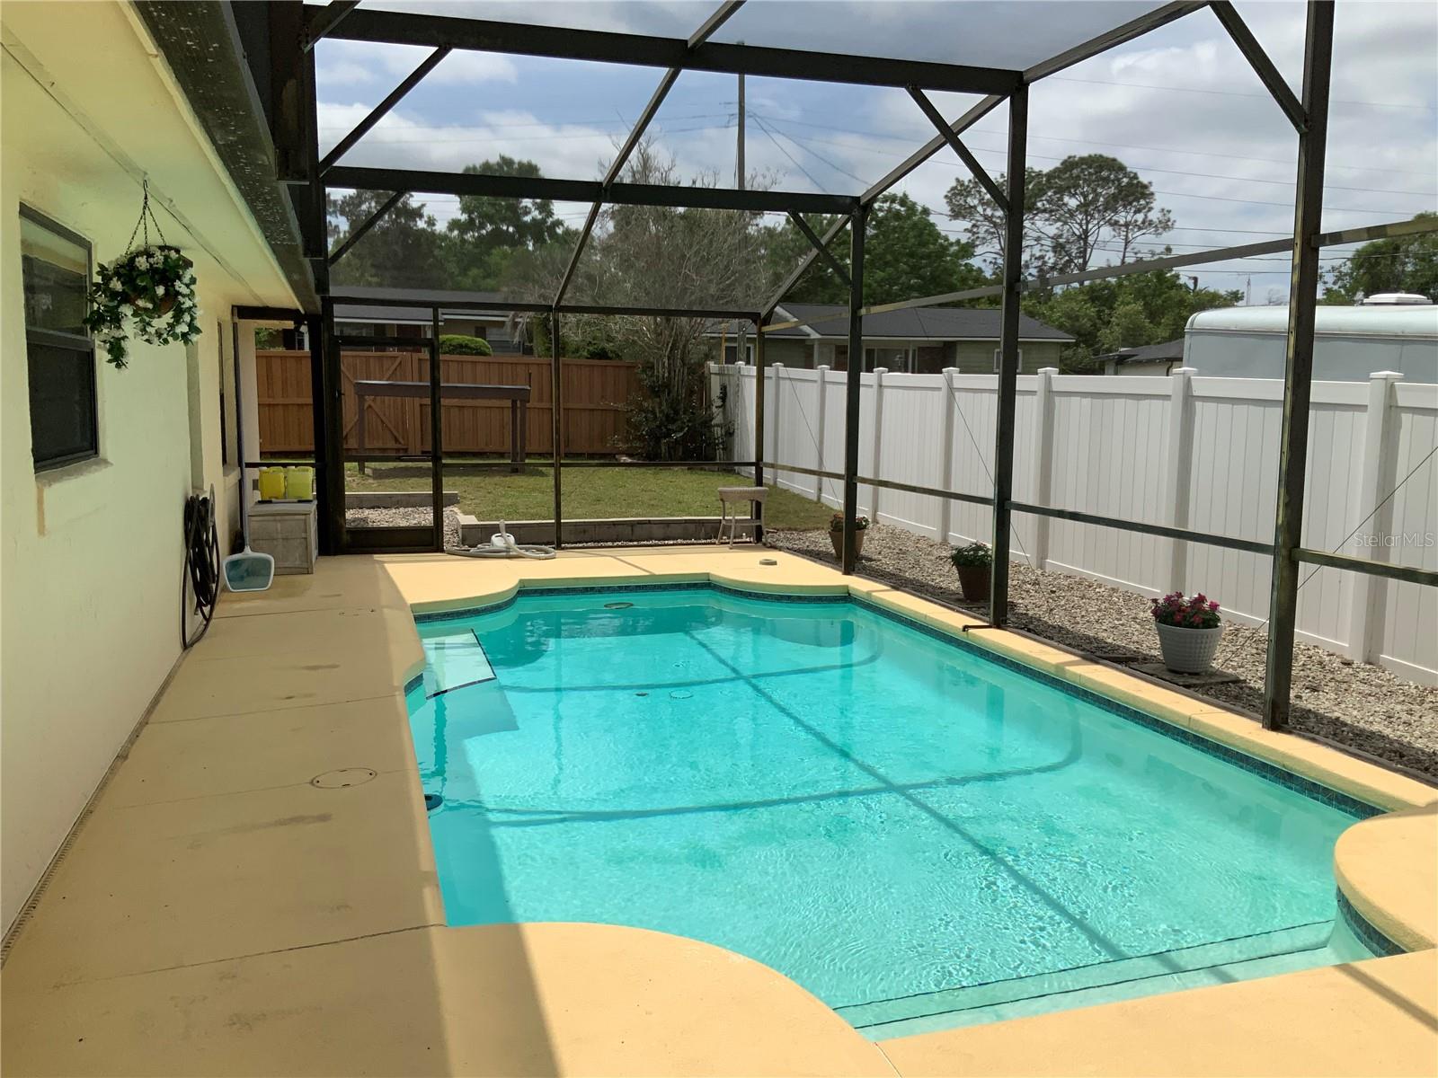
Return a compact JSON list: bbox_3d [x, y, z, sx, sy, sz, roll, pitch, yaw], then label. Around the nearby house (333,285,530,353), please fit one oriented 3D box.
[{"bbox_3d":[-11.532,-7.266,43.494,11.300,4.100,8.500,-2,7,-17],"label":"nearby house"}]

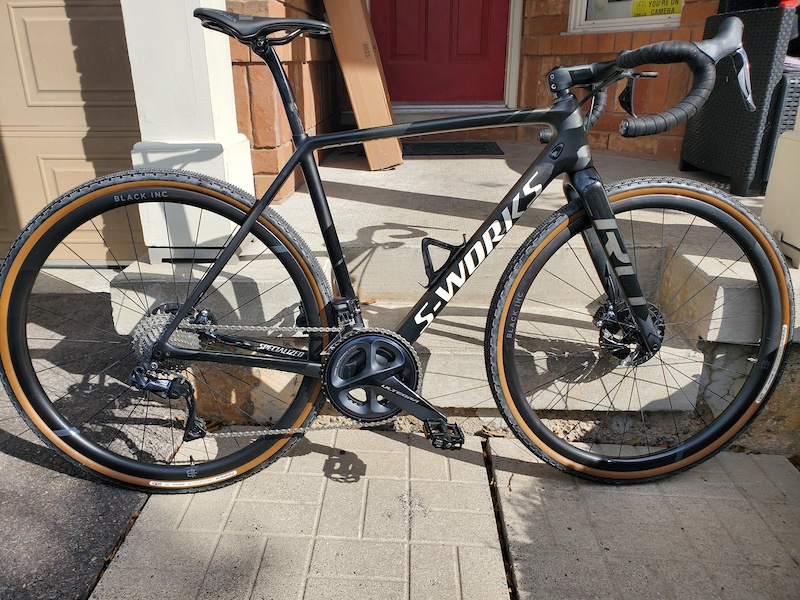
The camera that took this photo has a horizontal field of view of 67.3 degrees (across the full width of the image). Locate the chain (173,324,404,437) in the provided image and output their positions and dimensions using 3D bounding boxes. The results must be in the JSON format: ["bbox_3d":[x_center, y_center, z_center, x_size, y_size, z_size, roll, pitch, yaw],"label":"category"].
[{"bbox_3d":[-0.234,0.169,1.251,0.533,0.244,0.034,-1,13,-3],"label":"chain"}]

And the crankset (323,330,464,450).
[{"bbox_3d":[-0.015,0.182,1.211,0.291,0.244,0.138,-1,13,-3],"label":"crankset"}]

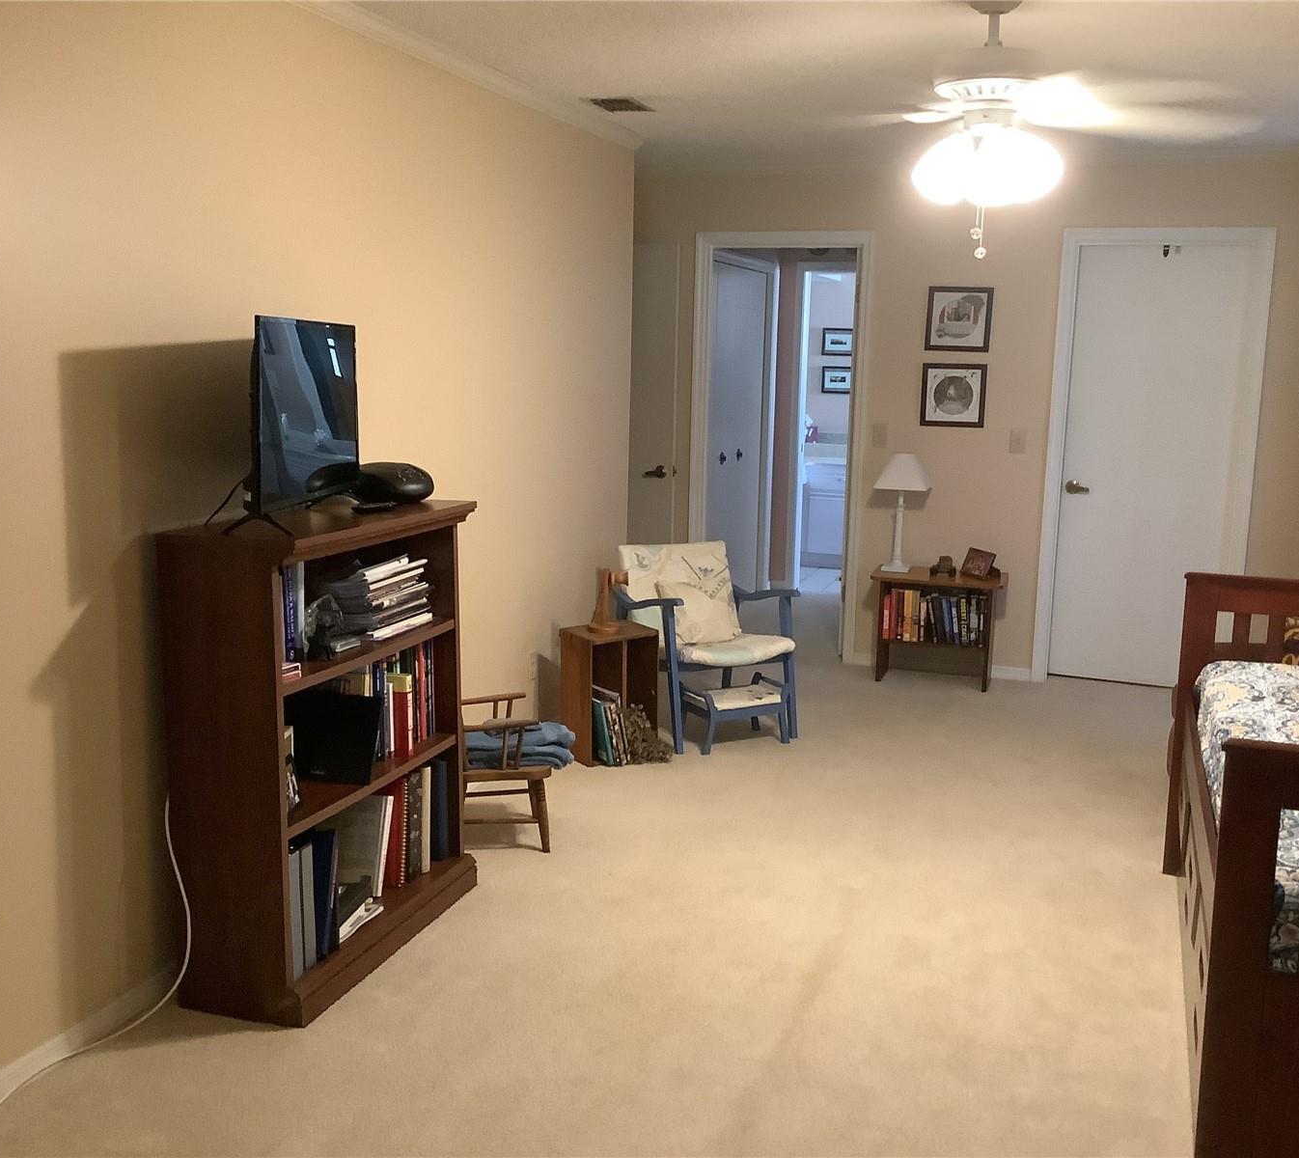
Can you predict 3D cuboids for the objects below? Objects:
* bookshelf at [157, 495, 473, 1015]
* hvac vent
[{"bbox_3d":[-0.782,0.388,3.501,0.330,1.103,0.925,4,9,17],"label":"bookshelf"},{"bbox_3d":[-0.104,-1.664,4.866,0.175,0.018,0.275,5,10,19],"label":"hvac vent"}]

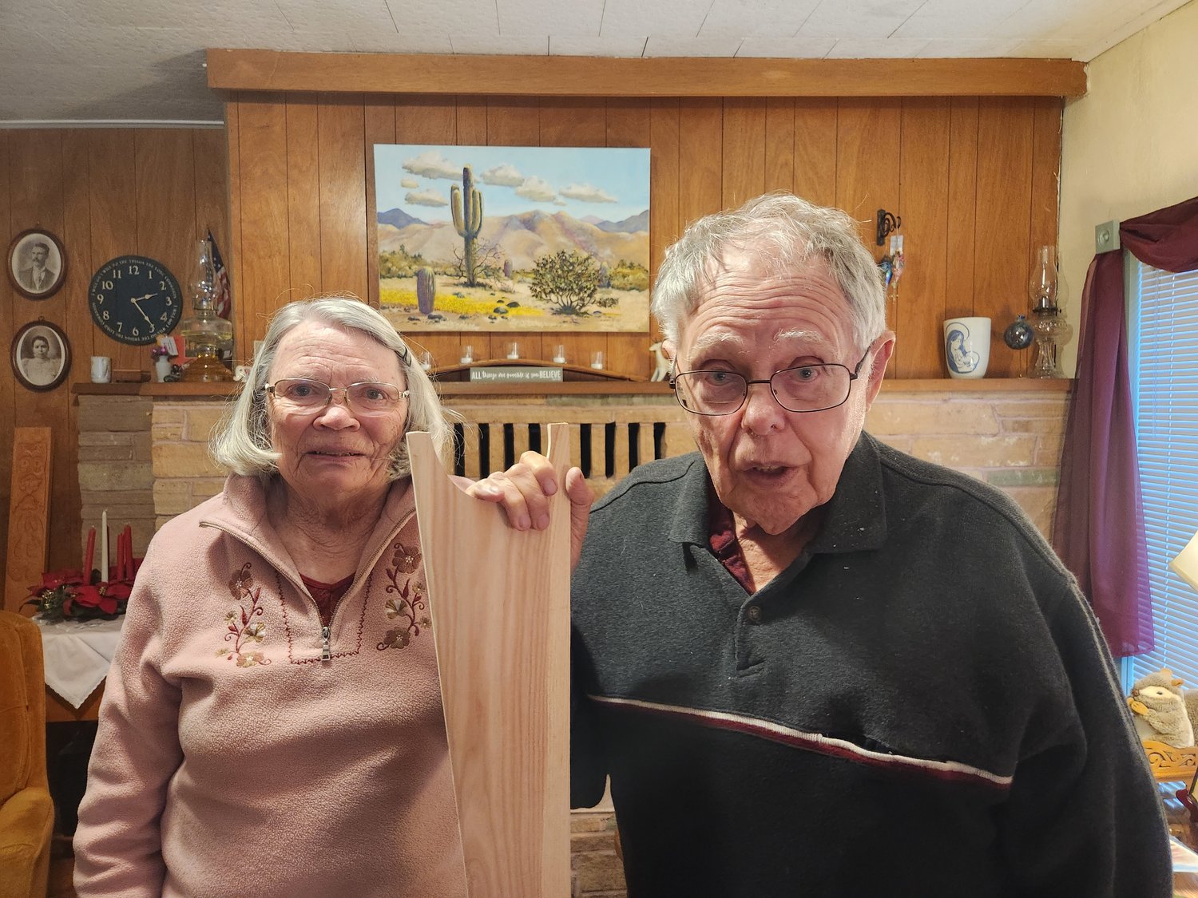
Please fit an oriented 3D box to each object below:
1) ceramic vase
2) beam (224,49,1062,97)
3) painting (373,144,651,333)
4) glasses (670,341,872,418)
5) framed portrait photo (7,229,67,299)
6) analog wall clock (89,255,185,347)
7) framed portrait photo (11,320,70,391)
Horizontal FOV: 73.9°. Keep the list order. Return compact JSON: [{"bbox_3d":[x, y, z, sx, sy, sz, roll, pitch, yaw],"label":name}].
[{"bbox_3d":[1.275,-0.348,2.760,0.165,0.212,0.160,2,4,30],"label":"ceramic vase"},{"bbox_3d":[0.200,-1.230,2.675,2.900,0.125,0.123,-1,4,-3],"label":"beam"},{"bbox_3d":[-0.284,-0.704,2.695,0.917,0.611,0.028,0,7,-3],"label":"painting"},{"bbox_3d":[0.141,-0.066,0.643,0.140,0.043,0.142,0,19,20],"label":"glasses"},{"bbox_3d":[-2.229,-0.734,3.164,0.220,0.279,0.025,-1,4,-3],"label":"framed portrait photo"},{"bbox_3d":[-1.855,-0.597,3.191,0.355,0.357,0.033,-1,4,-3],"label":"analog wall clock"},{"bbox_3d":[-2.232,-0.372,3.187,0.224,0.283,0.025,-1,4,-3],"label":"framed portrait photo"}]

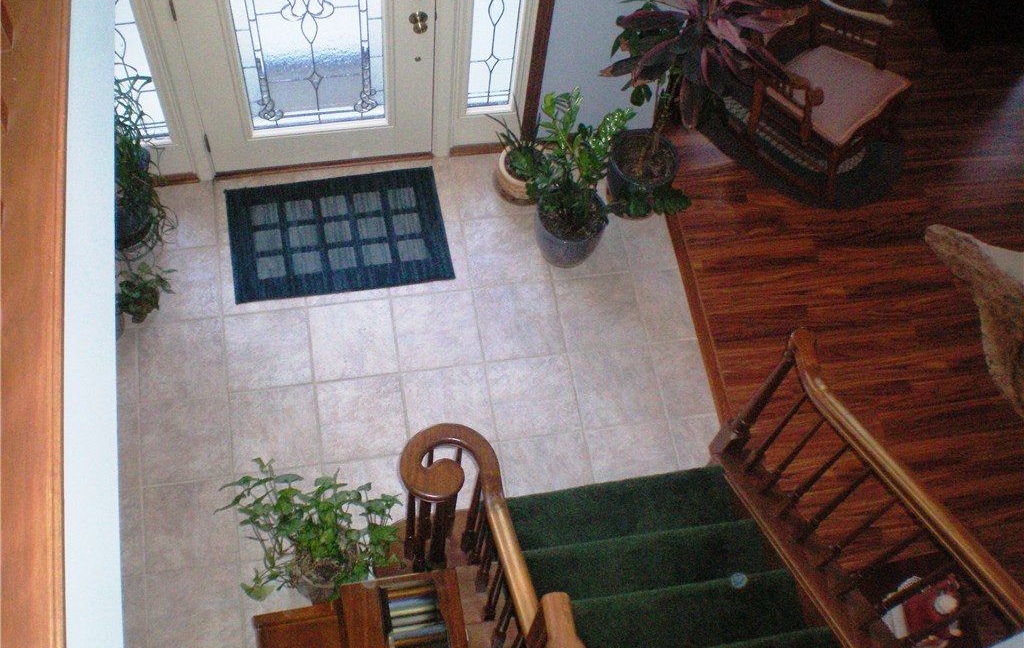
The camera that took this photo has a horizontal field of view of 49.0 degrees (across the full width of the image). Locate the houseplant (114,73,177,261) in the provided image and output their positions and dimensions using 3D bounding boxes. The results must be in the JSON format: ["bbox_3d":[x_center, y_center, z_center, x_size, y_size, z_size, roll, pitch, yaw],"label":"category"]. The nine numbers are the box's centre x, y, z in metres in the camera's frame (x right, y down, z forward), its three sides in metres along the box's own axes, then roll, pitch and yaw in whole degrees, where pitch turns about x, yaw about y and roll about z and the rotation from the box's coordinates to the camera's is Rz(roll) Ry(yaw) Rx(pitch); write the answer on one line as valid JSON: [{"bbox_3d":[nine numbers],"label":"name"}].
[{"bbox_3d":[-1.443,-0.536,4.001,0.453,0.724,0.453,-7,63,-8],"label":"houseplant"}]

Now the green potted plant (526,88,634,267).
[{"bbox_3d":[0.228,-0.537,4.259,0.392,0.775,0.402,-7,63,-8],"label":"green potted plant"}]

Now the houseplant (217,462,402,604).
[{"bbox_3d":[-0.614,0.620,3.418,0.553,0.463,0.423,-7,63,-8],"label":"houseplant"}]

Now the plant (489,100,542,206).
[{"bbox_3d":[0.007,-0.696,4.494,0.262,0.473,0.272,-7,63,-8],"label":"plant"}]

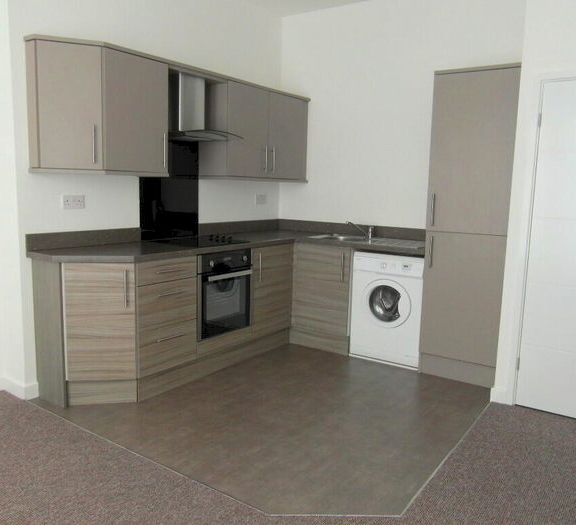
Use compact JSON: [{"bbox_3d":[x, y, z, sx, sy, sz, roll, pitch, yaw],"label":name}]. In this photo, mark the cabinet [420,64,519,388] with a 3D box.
[{"bbox_3d":[1.399,-0.246,3.541,0.585,2.165,0.597,7,10,35],"label":"cabinet"}]

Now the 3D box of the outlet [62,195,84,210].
[{"bbox_3d":[-1.388,-0.391,3.168,0.012,0.086,0.146,7,10,35],"label":"outlet"}]

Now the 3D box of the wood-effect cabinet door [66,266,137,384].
[{"bbox_3d":[-1.114,0.365,2.890,0.401,0.720,0.022,-1,8,-12],"label":"wood-effect cabinet door"}]

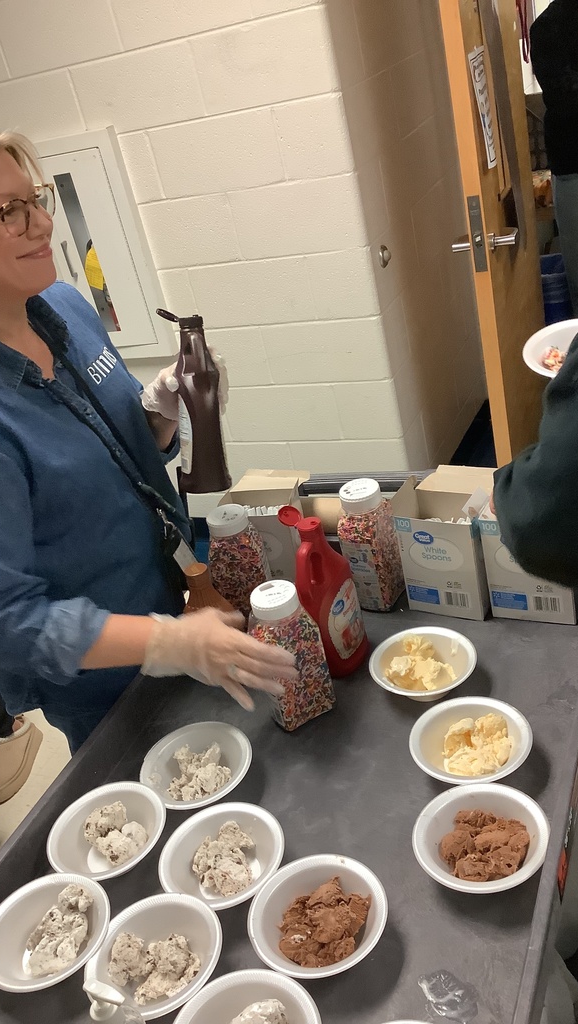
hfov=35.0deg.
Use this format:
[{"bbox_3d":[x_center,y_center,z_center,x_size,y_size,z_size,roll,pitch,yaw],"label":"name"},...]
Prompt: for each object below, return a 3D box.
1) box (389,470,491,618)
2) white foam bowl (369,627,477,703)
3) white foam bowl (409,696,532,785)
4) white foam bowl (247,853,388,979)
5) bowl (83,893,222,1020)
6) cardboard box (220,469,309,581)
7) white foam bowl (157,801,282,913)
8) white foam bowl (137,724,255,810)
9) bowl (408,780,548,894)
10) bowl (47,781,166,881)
[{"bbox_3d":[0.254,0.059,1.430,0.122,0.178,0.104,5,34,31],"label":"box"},{"bbox_3d":[0.192,0.226,1.291,0.149,0.045,0.149,-11,29,6],"label":"white foam bowl"},{"bbox_3d":[0.230,0.299,1.146,0.149,0.045,0.149,-11,29,6],"label":"white foam bowl"},{"bbox_3d":[0.034,0.442,0.980,0.151,0.045,0.151,-10,28,6],"label":"white foam bowl"},{"bbox_3d":[-0.140,0.484,0.982,0.149,0.045,0.149,-11,29,6],"label":"bowl"},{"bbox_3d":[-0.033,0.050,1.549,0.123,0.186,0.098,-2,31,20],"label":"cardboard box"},{"bbox_3d":[-0.074,0.414,1.072,0.151,0.045,0.151,-10,28,6],"label":"white foam bowl"},{"bbox_3d":[-0.117,0.345,1.201,0.151,0.045,0.151,-10,28,6],"label":"white foam bowl"},{"bbox_3d":[0.216,0.374,1.020,0.149,0.045,0.149,-11,29,6],"label":"bowl"},{"bbox_3d":[-0.220,0.408,1.139,0.151,0.045,0.151,-14,28,0],"label":"bowl"}]

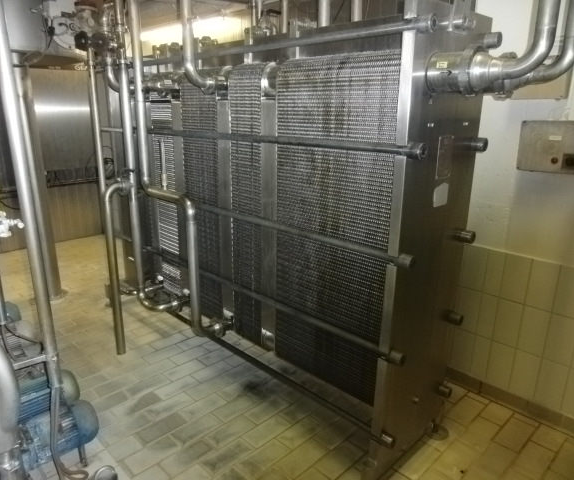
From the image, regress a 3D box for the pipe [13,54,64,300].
[{"bbox_3d":[-2.027,-0.459,3.575,0.150,1.940,0.150,16,22,42],"label":"pipe"}]

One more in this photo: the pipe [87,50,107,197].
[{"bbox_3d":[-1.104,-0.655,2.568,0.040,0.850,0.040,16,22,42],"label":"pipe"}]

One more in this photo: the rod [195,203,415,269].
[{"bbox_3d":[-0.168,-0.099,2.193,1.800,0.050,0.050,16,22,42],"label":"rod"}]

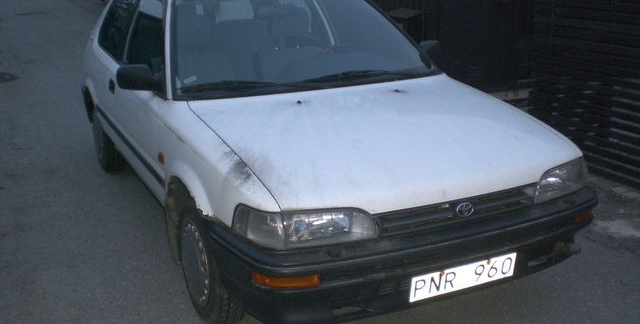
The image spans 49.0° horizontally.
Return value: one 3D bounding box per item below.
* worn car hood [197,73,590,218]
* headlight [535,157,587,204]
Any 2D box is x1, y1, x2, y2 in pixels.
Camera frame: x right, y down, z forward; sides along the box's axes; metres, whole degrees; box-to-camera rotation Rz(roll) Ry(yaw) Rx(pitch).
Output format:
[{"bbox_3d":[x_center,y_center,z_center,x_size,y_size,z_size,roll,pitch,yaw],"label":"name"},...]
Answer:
[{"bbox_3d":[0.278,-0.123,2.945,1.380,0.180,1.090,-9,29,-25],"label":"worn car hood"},{"bbox_3d":[0.973,0.039,2.888,0.450,0.135,0.220,-12,21,-32],"label":"headlight"}]

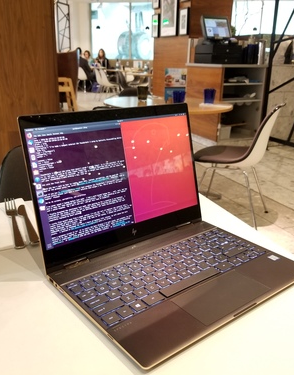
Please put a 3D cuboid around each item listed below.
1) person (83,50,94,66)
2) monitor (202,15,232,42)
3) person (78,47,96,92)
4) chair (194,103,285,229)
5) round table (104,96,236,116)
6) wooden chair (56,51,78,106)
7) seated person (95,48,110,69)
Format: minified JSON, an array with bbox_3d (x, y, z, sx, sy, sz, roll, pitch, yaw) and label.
[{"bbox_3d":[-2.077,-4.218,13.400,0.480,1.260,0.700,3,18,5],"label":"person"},{"bbox_3d":[0.879,-2.007,4.750,0.370,0.330,0.190,-8,20,-25],"label":"monitor"},{"bbox_3d":[-1.981,-3.912,12.500,0.800,1.330,0.520,-12,22,-34],"label":"person"},{"bbox_3d":[0.603,-0.175,2.596,0.560,0.815,0.470,9,20,24],"label":"chair"},{"bbox_3d":[0.148,-0.300,3.048,1.020,0.745,1.050,1,18,0],"label":"round table"},{"bbox_3d":[-1.715,-2.237,8.000,0.500,1.120,0.520,-5,19,-17],"label":"wooden chair"},{"bbox_3d":[-1.571,-4.201,13.200,0.500,1.280,0.720,4,18,8],"label":"seated person"}]

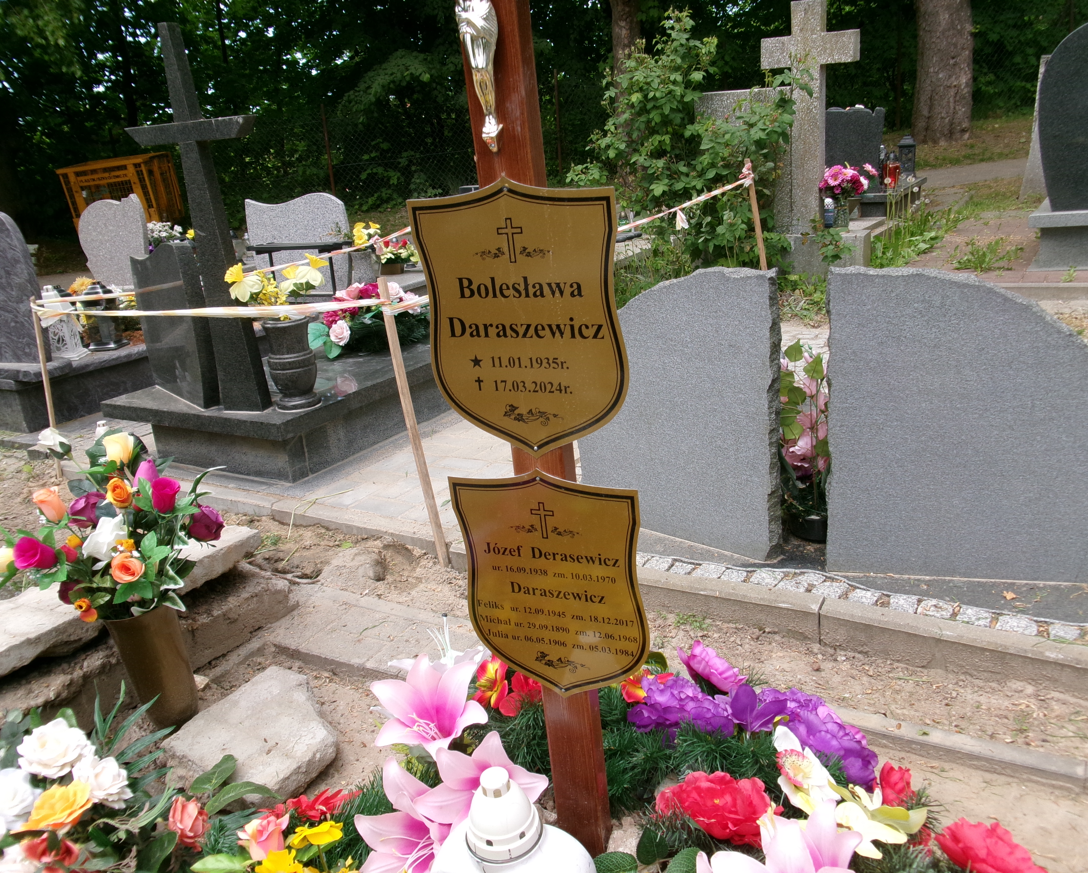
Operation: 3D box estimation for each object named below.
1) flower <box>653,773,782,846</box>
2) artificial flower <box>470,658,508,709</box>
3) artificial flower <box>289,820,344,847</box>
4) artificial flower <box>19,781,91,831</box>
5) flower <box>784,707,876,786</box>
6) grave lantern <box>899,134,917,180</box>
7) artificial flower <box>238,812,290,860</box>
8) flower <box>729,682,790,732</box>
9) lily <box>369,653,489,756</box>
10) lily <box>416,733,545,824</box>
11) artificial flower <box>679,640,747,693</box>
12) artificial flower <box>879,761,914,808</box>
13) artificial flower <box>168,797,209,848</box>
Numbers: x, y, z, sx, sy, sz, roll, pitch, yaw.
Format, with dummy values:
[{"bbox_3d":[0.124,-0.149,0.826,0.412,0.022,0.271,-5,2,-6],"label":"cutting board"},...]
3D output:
[{"bbox_3d":[0.230,0.495,1.250,0.155,0.080,0.115,-2,18,10],"label":"flower"},{"bbox_3d":[-0.089,0.402,1.540,0.070,0.085,0.050,1,4,19],"label":"artificial flower"},{"bbox_3d":[-0.300,0.522,1.240,0.066,0.028,0.048,-11,19,-18],"label":"artificial flower"},{"bbox_3d":[-0.643,0.485,1.240,0.088,0.048,0.068,-29,28,-26],"label":"artificial flower"},{"bbox_3d":[0.422,0.456,1.380,0.125,0.100,0.110,-10,18,-15],"label":"flower"},{"bbox_3d":[3.015,-2.312,7.800,0.145,0.380,0.145,1,19,18],"label":"grave lantern"},{"bbox_3d":[-0.357,0.509,1.200,0.062,0.058,0.055,-12,19,-21],"label":"artificial flower"},{"bbox_3d":[0.332,0.417,1.450,0.090,0.070,0.075,-1,18,13],"label":"flower"},{"bbox_3d":[-0.169,0.398,1.410,0.170,0.145,0.100,-7,-7,-4],"label":"lily"},{"bbox_3d":[-0.083,0.467,1.270,0.170,0.115,0.125,-7,18,-6],"label":"lily"},{"bbox_3d":[0.287,0.395,1.620,0.120,0.060,0.090,25,21,0],"label":"artificial flower"},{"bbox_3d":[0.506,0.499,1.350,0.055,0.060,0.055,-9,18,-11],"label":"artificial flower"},{"bbox_3d":[-0.476,0.516,1.260,0.054,0.056,0.054,-14,20,-25],"label":"artificial flower"}]

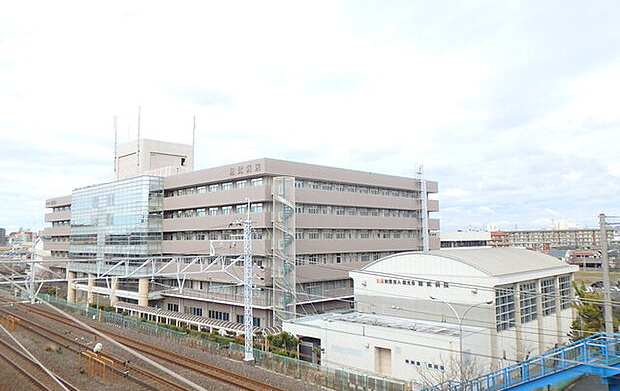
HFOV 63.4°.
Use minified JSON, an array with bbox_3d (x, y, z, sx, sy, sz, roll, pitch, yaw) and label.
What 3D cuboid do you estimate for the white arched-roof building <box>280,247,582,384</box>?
[{"bbox_3d":[14.906,11.862,58.701,22.518,11.210,28.173,-6,-7,45],"label":"white arched-roof building"}]

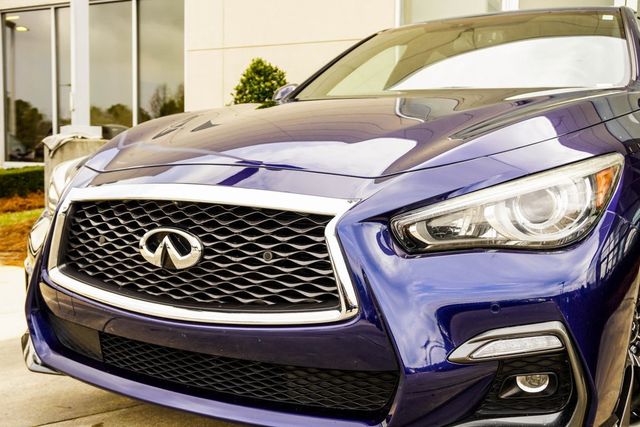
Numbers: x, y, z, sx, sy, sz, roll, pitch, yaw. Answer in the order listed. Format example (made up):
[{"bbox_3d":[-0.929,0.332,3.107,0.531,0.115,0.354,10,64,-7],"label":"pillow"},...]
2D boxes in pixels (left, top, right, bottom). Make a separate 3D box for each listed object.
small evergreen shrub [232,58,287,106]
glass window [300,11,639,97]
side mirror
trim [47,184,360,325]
[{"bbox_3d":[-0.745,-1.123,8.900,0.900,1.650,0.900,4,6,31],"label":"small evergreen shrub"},{"bbox_3d":[0.573,-0.662,2.953,1.370,0.180,0.880,3,37,31],"label":"glass window"},{"bbox_3d":[-0.133,-0.551,3.452,0.240,0.160,0.160,3,6,31],"label":"side mirror"},{"bbox_3d":[-0.293,0.078,1.572,0.880,0.300,0.150,3,6,31],"label":"trim"}]

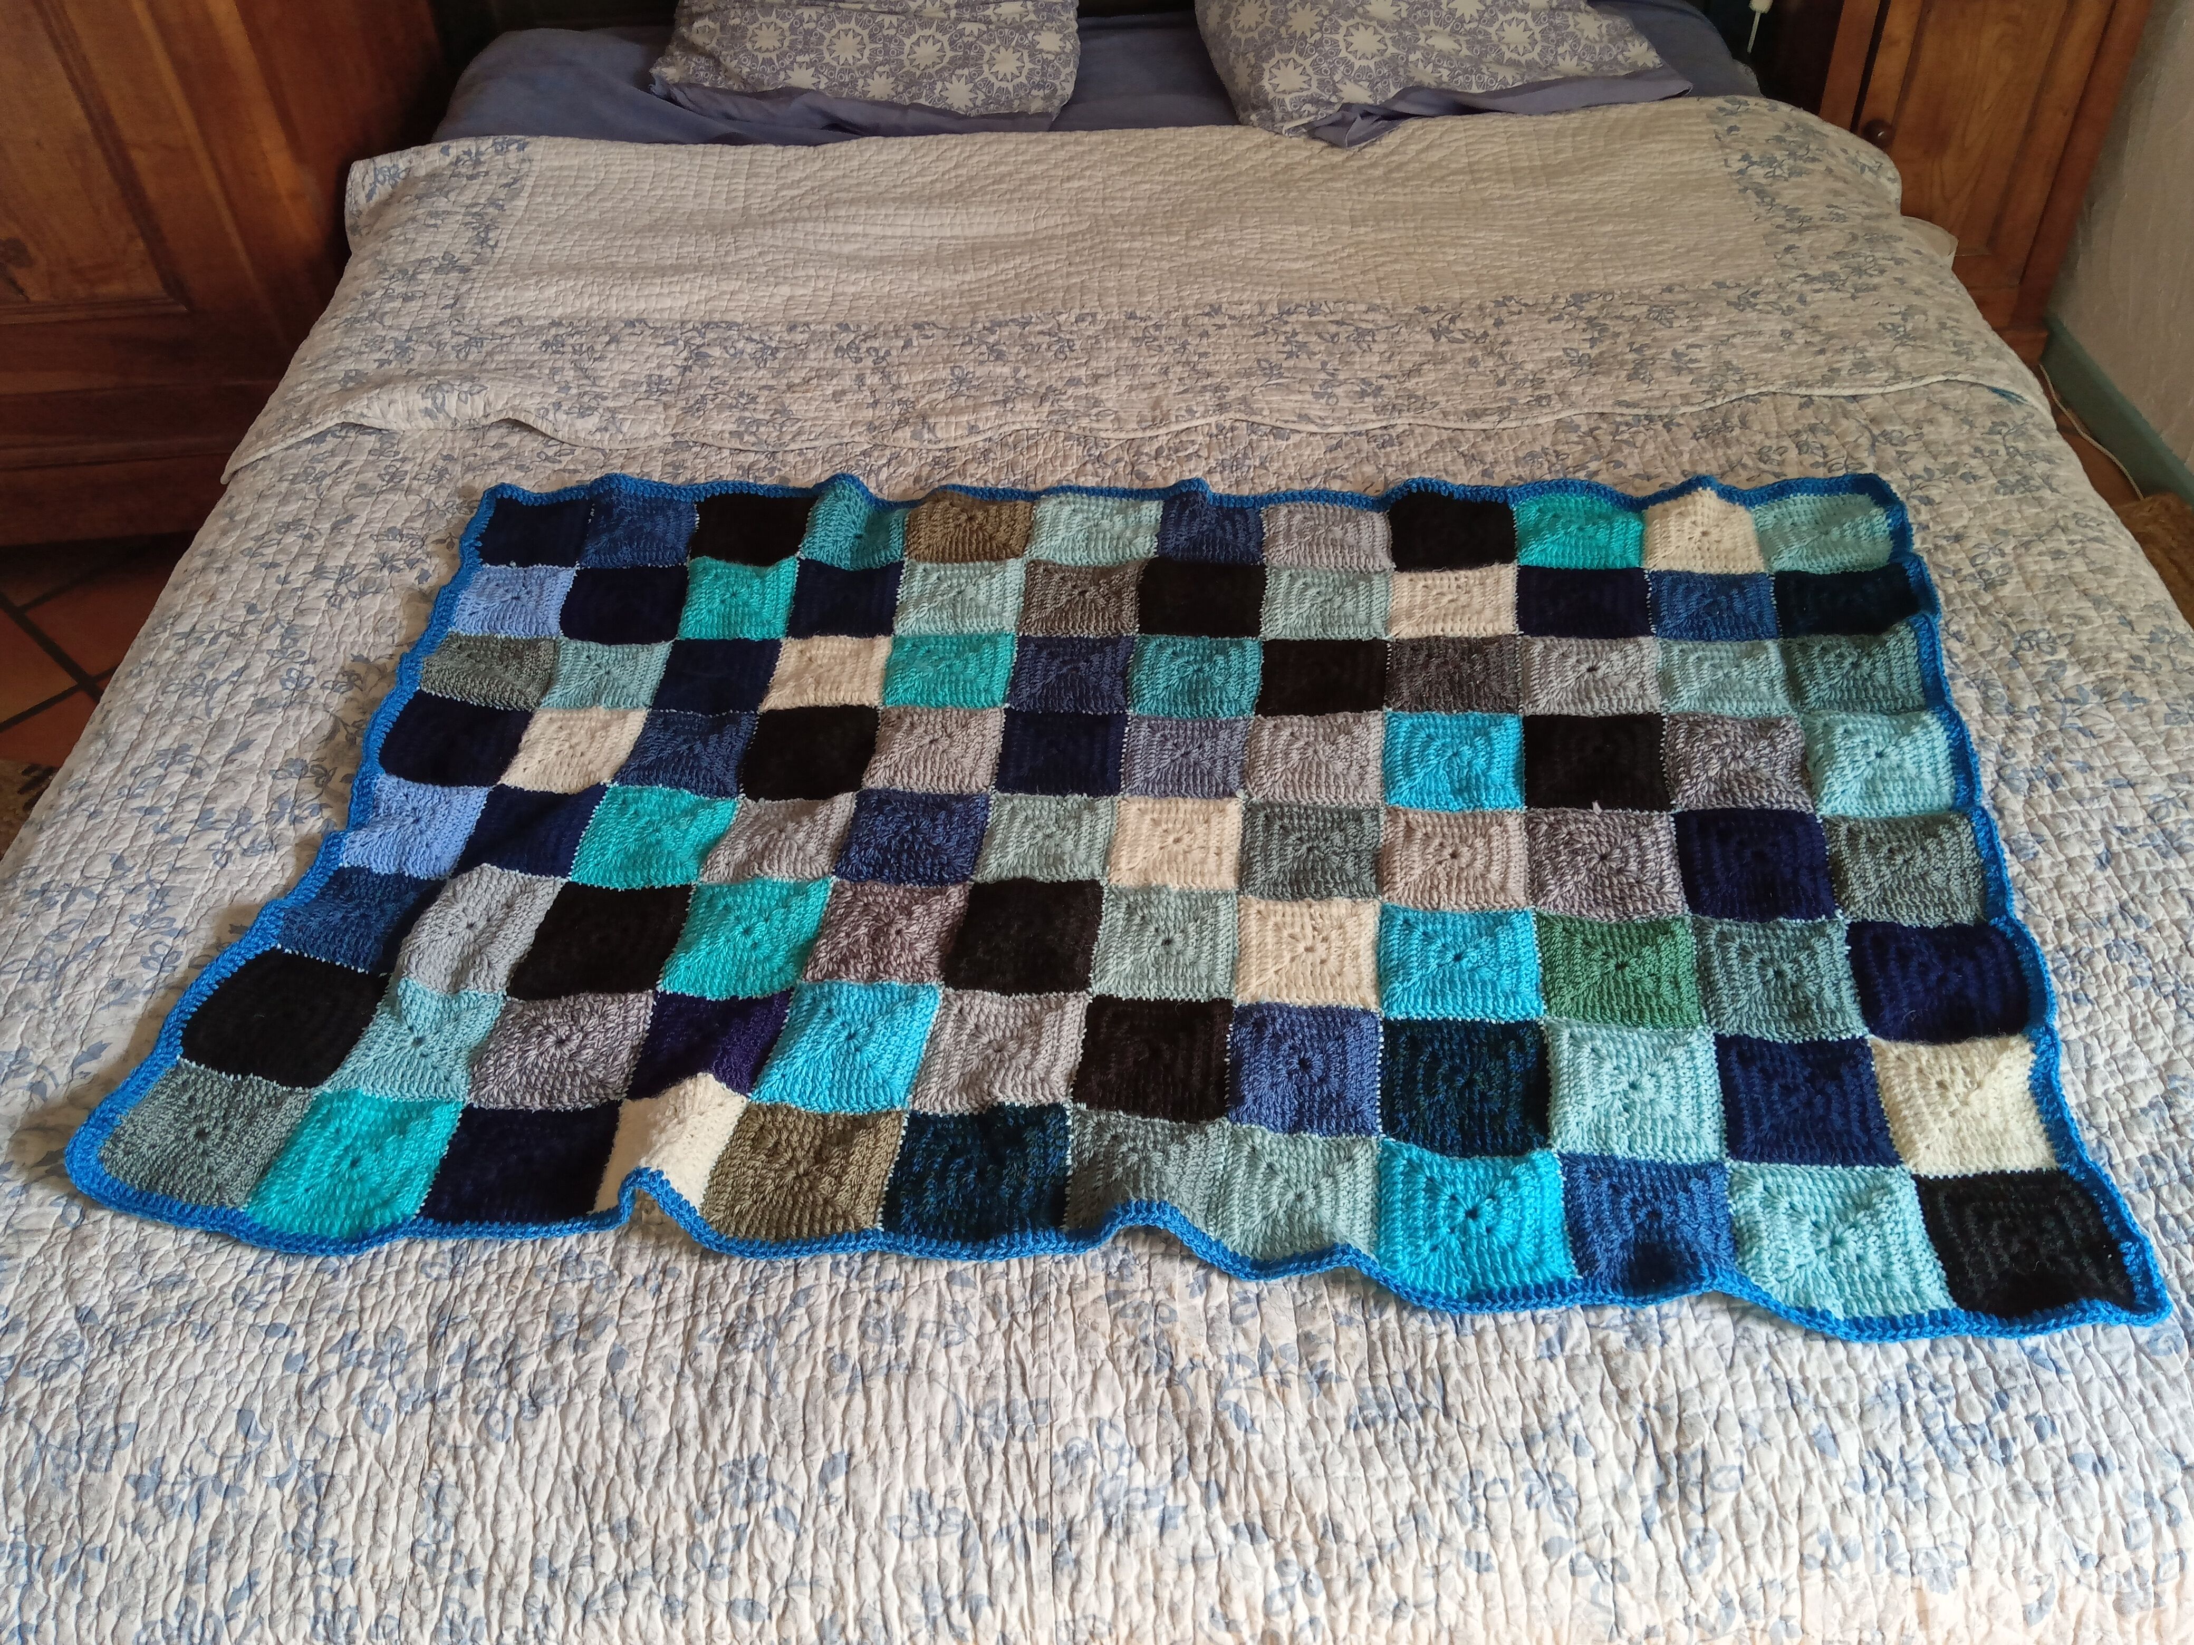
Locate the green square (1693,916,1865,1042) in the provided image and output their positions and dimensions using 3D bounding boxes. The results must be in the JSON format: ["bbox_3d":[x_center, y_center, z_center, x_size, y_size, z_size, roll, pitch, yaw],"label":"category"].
[{"bbox_3d":[0.431,0.095,1.127,0.098,0.012,0.097,1,45,7],"label":"green square"}]

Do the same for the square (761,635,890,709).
[{"bbox_3d":[-0.222,-0.124,1.466,0.098,0.014,0.098,-1,43,5],"label":"square"}]

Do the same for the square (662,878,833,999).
[{"bbox_3d":[-0.247,0.079,1.255,0.100,0.014,0.102,0,43,5],"label":"square"}]

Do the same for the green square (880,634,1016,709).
[{"bbox_3d":[-0.116,-0.119,1.398,0.099,0.012,0.093,0,45,6],"label":"green square"}]

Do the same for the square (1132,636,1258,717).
[{"bbox_3d":[0.079,-0.118,1.425,0.100,0.014,0.099,2,44,8],"label":"square"}]

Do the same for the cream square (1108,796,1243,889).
[{"bbox_3d":[0.056,0.015,1.246,0.096,0.012,0.095,2,45,8],"label":"cream square"}]

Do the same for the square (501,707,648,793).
[{"bbox_3d":[-0.404,-0.059,1.369,0.095,0.012,0.092,2,45,8],"label":"square"}]

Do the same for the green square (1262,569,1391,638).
[{"bbox_3d":[0.184,-0.176,1.423,0.100,0.012,0.093,1,45,7],"label":"green square"}]

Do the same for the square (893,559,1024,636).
[{"bbox_3d":[-0.112,-0.185,1.465,0.101,0.012,0.098,0,45,6],"label":"square"}]

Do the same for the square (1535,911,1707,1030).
[{"bbox_3d":[0.342,0.095,1.168,0.100,0.014,0.100,2,44,8],"label":"square"}]

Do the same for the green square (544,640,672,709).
[{"bbox_3d":[-0.395,-0.120,1.430,0.098,0.012,0.092,0,45,6],"label":"green square"}]

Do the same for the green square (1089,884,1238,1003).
[{"bbox_3d":[0.047,0.081,1.182,0.097,0.012,0.095,3,46,9],"label":"green square"}]

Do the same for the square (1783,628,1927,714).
[{"bbox_3d":[0.580,-0.116,1.363,0.099,0.014,0.097,0,43,5],"label":"square"}]

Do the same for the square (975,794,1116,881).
[{"bbox_3d":[-0.036,0.012,1.301,0.099,0.014,0.097,2,44,7],"label":"square"}]

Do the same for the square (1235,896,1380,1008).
[{"bbox_3d":[0.142,0.087,1.200,0.099,0.014,0.100,3,44,9],"label":"square"}]

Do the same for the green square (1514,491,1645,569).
[{"bbox_3d":[0.414,-0.247,1.522,0.103,0.014,0.098,2,44,8],"label":"green square"}]

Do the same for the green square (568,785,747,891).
[{"bbox_3d":[-0.321,0.009,1.293,0.100,0.012,0.094,3,46,9],"label":"green square"}]

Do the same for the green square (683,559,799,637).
[{"bbox_3d":[-0.315,-0.198,1.556,0.099,0.014,0.111,-2,43,3],"label":"green square"}]

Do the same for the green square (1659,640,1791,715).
[{"bbox_3d":[0.483,-0.113,1.371,0.098,0.014,0.097,1,44,7],"label":"green square"}]

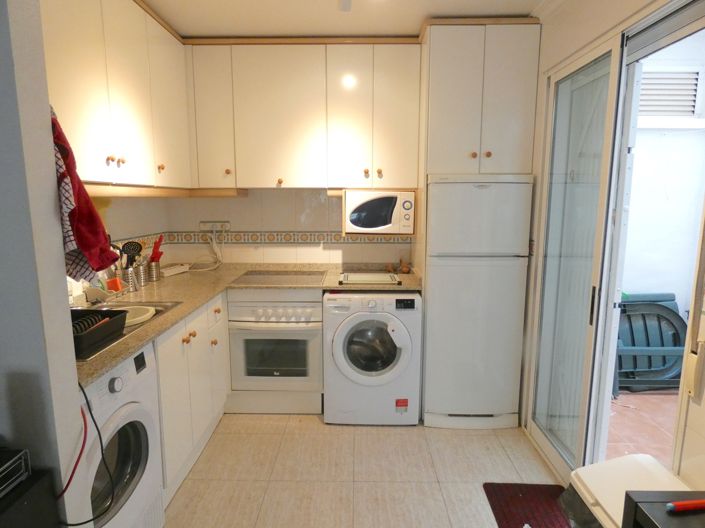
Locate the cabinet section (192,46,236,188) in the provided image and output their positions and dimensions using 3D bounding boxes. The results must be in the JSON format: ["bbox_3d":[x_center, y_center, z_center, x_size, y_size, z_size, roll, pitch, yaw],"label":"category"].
[{"bbox_3d":[-0.877,-0.960,2.785,0.246,0.868,0.354,0,9,1],"label":"cabinet section"}]

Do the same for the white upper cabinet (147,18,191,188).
[{"bbox_3d":[-1.229,-0.891,2.362,0.356,0.871,0.469,0,9,1],"label":"white upper cabinet"}]

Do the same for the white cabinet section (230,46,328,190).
[{"bbox_3d":[-0.457,-0.958,2.780,0.595,0.868,0.354,0,9,1],"label":"white cabinet section"}]

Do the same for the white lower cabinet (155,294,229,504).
[{"bbox_3d":[-1.115,0.658,2.207,0.568,0.872,0.857,0,9,1],"label":"white lower cabinet"}]

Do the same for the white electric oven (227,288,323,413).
[{"bbox_3d":[-0.487,0.548,2.902,0.587,0.875,0.567,0,9,1],"label":"white electric oven"}]

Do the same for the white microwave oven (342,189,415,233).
[{"bbox_3d":[0.181,-0.363,2.850,0.460,0.273,0.337,0,9,1],"label":"white microwave oven"}]

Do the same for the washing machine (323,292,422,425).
[{"bbox_3d":[0.125,0.566,2.827,0.594,0.865,0.560,0,9,1],"label":"washing machine"}]

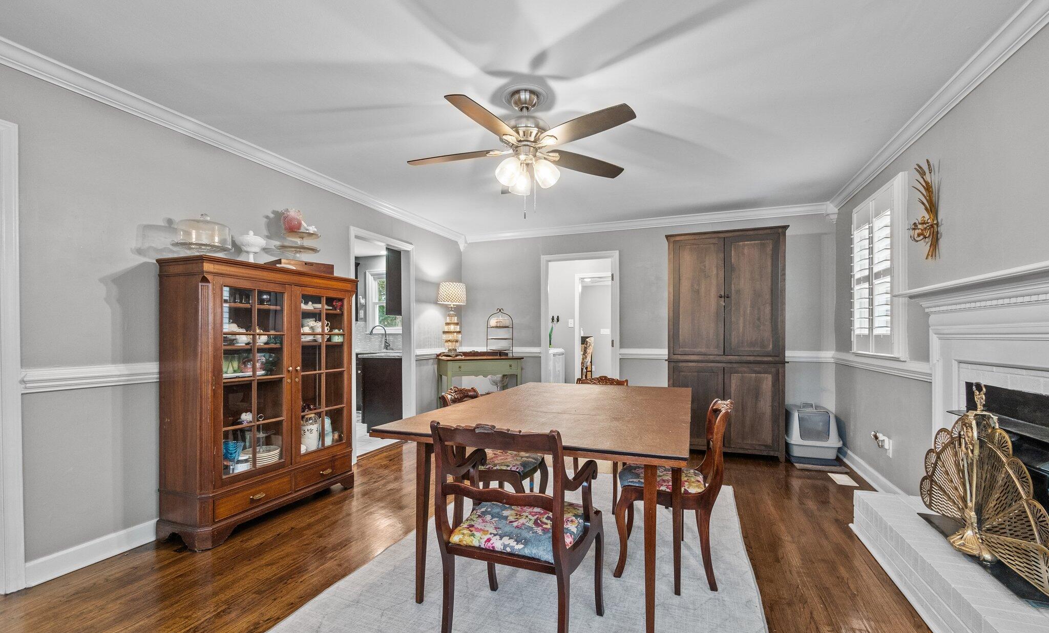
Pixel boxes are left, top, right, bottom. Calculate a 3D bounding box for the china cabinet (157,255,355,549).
[{"bbox_3d":[-1.690,0.489,2.871,0.410,1.600,1.100,-1,-3,22],"label":"china cabinet"}]

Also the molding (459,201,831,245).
[{"bbox_3d":[1.105,-1.024,4.932,4.080,0.095,0.085,-1,-3,22],"label":"molding"}]

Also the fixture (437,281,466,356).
[{"bbox_3d":[-0.815,0.045,4.840,0.325,0.835,0.325,1,-3,-24],"label":"fixture"}]

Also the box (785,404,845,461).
[{"bbox_3d":[2.796,1.100,4.141,0.420,0.480,0.470,-1,-3,22],"label":"box"}]

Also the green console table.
[{"bbox_3d":[-0.523,0.917,4.895,0.910,0.920,0.500,1,-3,-24],"label":"green console table"}]

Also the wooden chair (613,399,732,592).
[{"bbox_3d":[0.763,0.846,2.161,0.540,0.850,0.430,-1,-3,22],"label":"wooden chair"}]

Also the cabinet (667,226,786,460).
[{"bbox_3d":[2.036,0.263,4.368,1.080,2.205,0.490,-1,-3,22],"label":"cabinet"}]

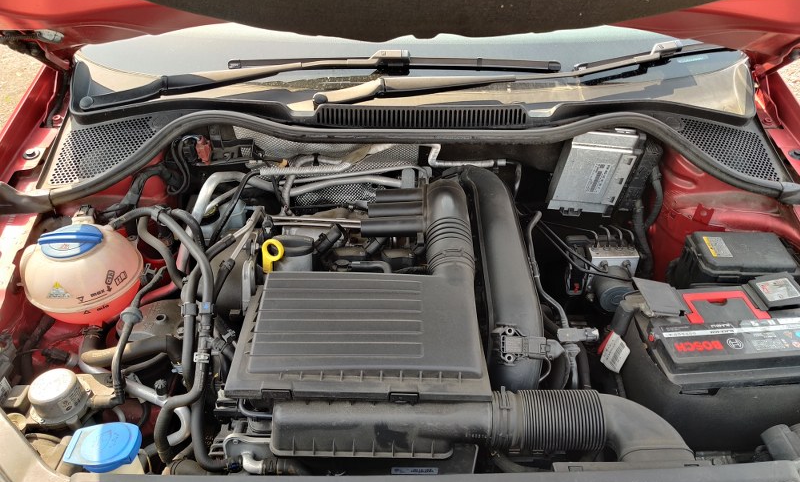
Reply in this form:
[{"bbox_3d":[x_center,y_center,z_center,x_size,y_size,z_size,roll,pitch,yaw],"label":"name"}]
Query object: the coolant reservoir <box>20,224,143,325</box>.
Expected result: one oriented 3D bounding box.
[{"bbox_3d":[-0.442,0.056,0.857,0.154,0.165,0.154,0,42,0],"label":"coolant reservoir"}]

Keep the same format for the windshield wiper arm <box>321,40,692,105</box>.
[{"bbox_3d":[0.200,-0.323,1.203,0.740,0.065,0.065,-10,43,-5],"label":"windshield wiper arm"}]

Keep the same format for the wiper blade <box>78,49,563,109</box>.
[{"bbox_3d":[-0.147,-0.313,1.192,0.930,0.075,0.100,-1,42,1],"label":"wiper blade"}]

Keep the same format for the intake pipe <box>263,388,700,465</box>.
[{"bbox_3d":[0.097,0.252,0.799,0.520,0.115,0.135,0,42,0],"label":"intake pipe"}]

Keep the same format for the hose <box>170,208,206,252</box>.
[{"bbox_3d":[-0.306,-0.022,0.922,0.052,0.055,0.060,0,42,0],"label":"hose"}]

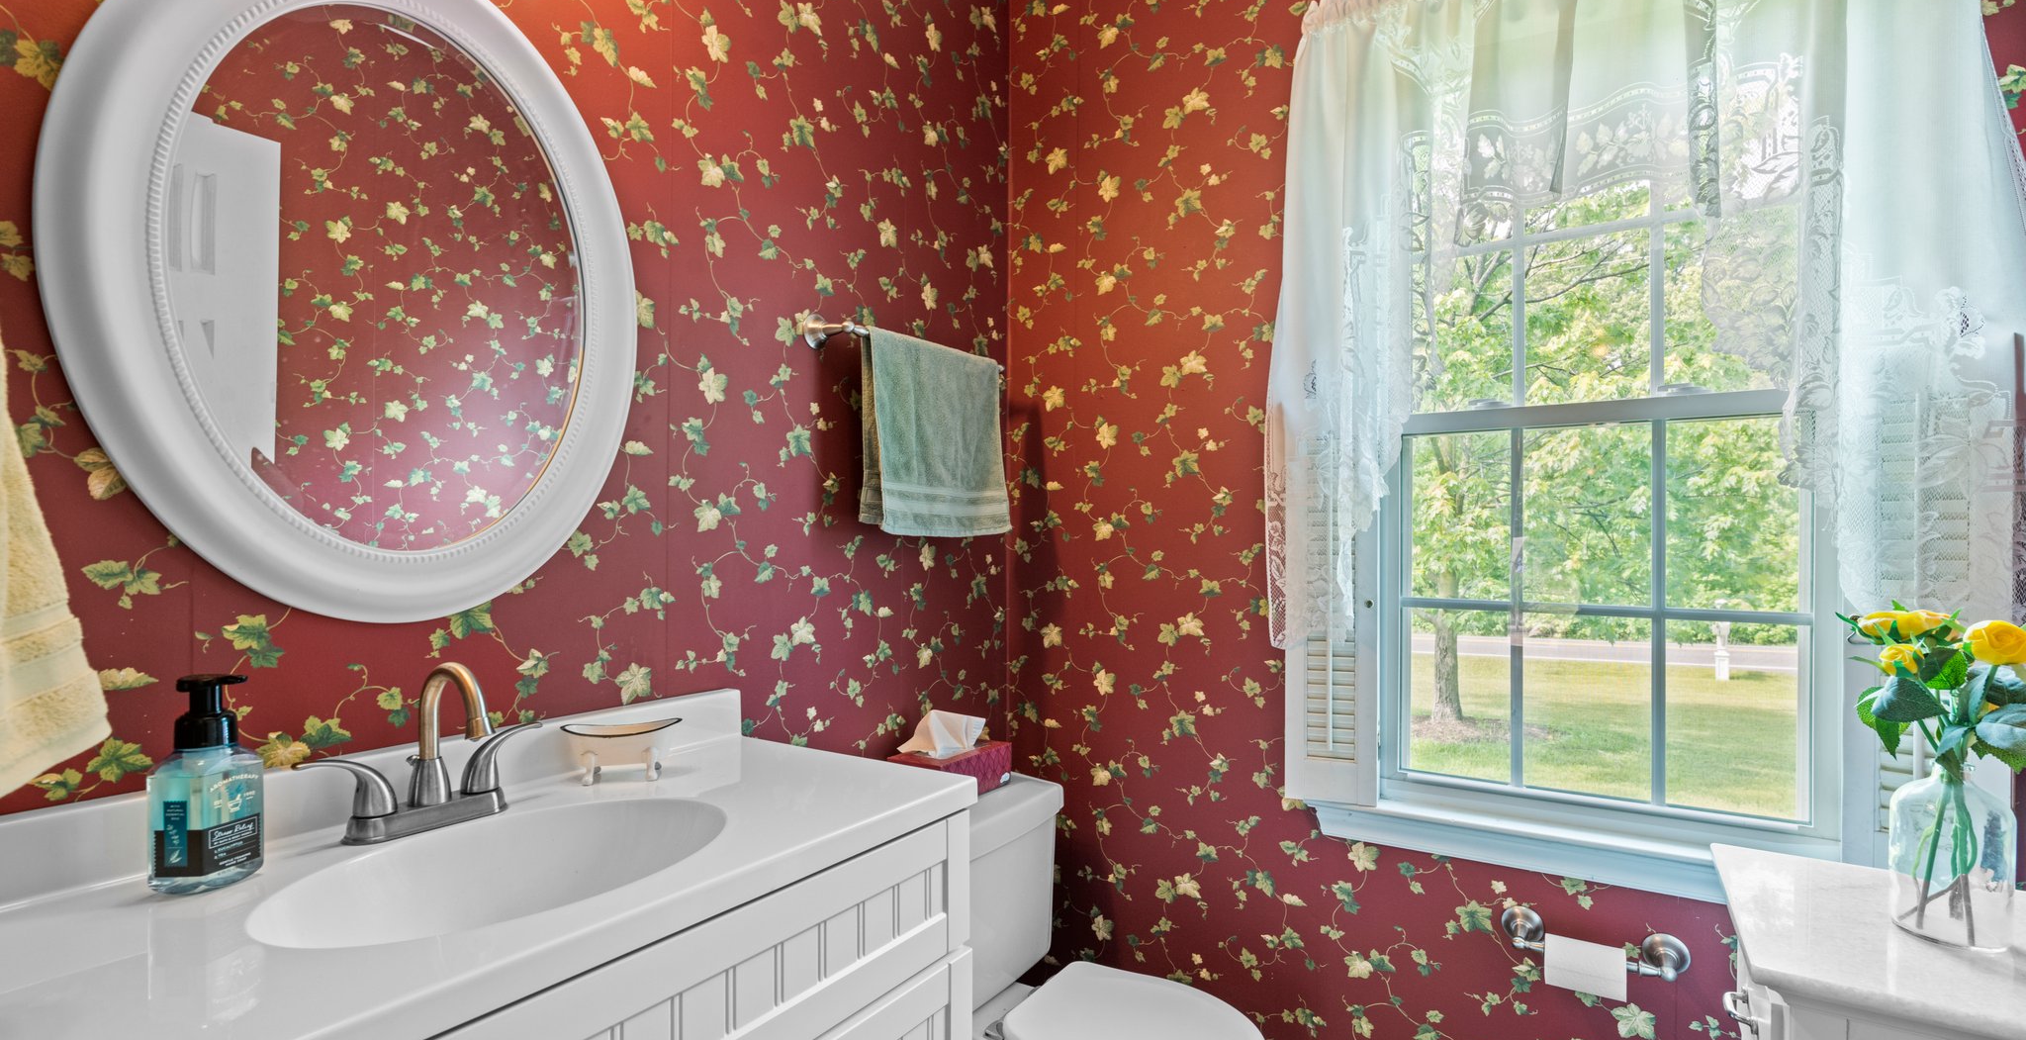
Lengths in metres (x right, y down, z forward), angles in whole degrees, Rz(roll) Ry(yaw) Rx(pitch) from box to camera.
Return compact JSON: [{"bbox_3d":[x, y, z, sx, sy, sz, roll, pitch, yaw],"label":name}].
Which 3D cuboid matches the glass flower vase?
[{"bbox_3d":[1.038,0.364,0.936,0.094,0.182,0.094,-1,-2,34],"label":"glass flower vase"}]

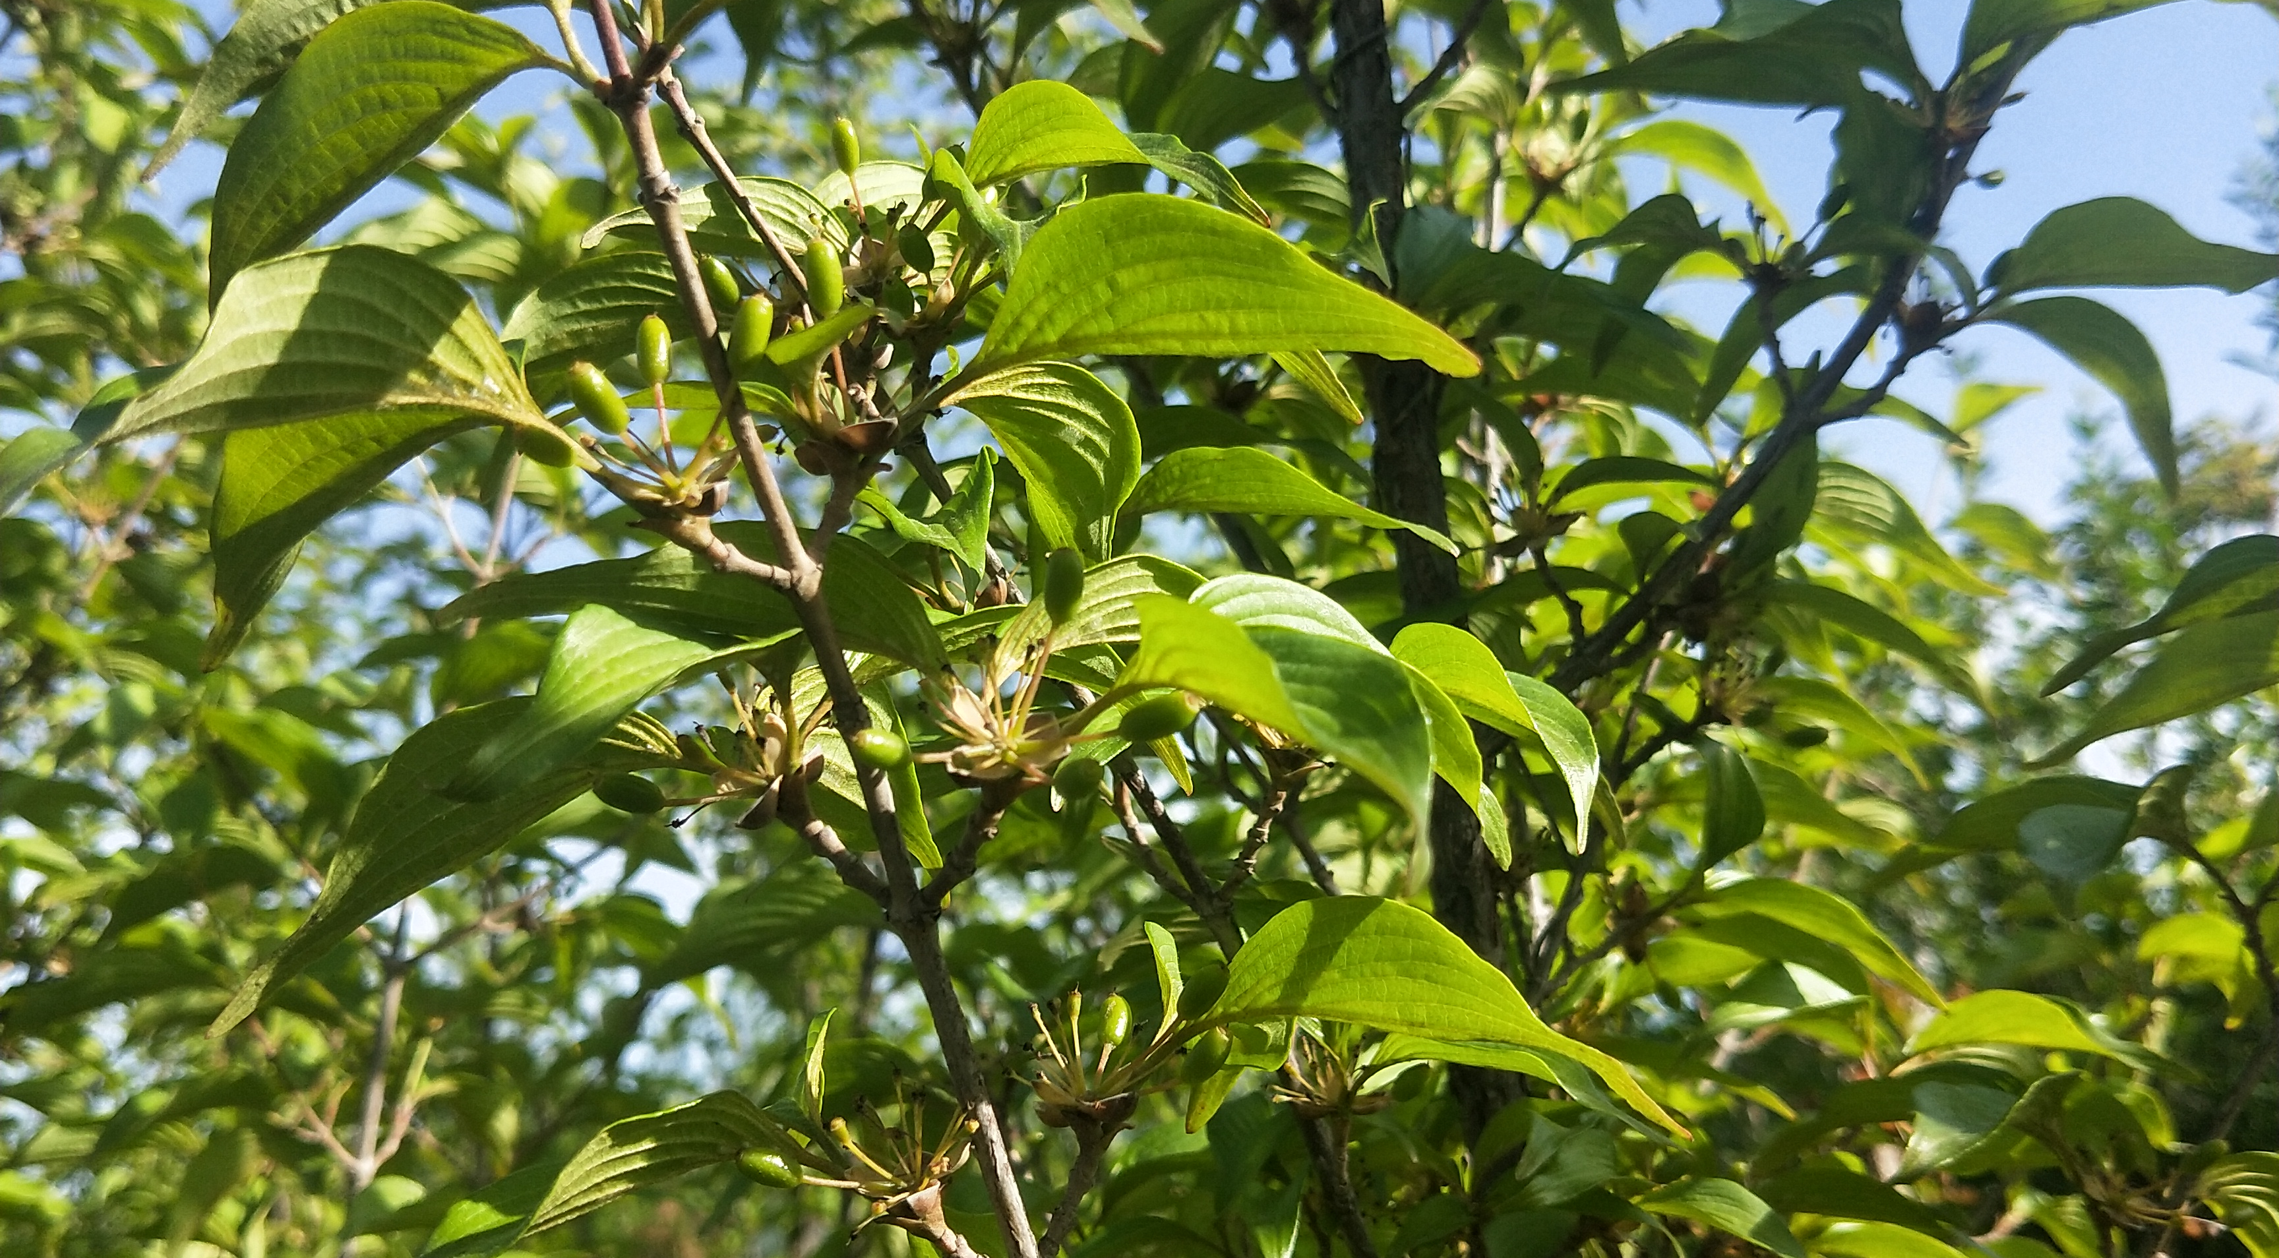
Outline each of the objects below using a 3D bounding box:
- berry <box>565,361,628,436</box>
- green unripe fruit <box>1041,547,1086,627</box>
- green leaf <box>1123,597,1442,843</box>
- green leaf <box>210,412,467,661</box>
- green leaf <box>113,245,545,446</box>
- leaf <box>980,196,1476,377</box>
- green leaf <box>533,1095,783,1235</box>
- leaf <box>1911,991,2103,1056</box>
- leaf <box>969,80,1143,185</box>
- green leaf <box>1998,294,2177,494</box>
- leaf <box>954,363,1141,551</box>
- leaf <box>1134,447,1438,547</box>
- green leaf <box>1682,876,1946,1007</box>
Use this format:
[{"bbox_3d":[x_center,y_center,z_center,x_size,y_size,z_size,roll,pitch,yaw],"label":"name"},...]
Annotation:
[{"bbox_3d":[-0.096,-0.041,0.390,0.007,0.015,0.007,-37,7,0],"label":"berry"},{"bbox_3d":[-0.014,-0.008,0.400,0.007,0.014,0.007,7,-6,0],"label":"green unripe fruit"},{"bbox_3d":[0.025,0.016,0.400,0.068,0.024,0.040,30,27,26],"label":"green leaf"},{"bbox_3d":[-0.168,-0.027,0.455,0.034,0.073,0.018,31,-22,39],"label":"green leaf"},{"bbox_3d":[-0.158,-0.056,0.430,0.081,0.037,0.027,-1,6,-8],"label":"green leaf"},{"bbox_3d":[0.016,-0.059,0.375,0.083,0.024,0.031,9,25,6],"label":"leaf"},{"bbox_3d":[-0.099,0.110,0.450,0.068,0.018,0.034,-19,-29,17],"label":"green leaf"},{"bbox_3d":[0.251,0.115,0.630,0.063,0.016,0.028,12,11,-6],"label":"leaf"},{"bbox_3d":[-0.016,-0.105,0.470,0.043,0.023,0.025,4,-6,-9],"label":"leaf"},{"bbox_3d":[0.297,-0.074,0.690,0.074,0.028,0.028,37,-12,-12],"label":"green leaf"},{"bbox_3d":[-0.018,-0.035,0.445,0.046,0.025,0.032,48,-19,-21],"label":"leaf"},{"bbox_3d":[0.031,-0.028,0.470,0.067,0.014,0.034,10,6,9],"label":"leaf"},{"bbox_3d":[0.193,0.089,0.630,0.076,0.020,0.034,21,21,8],"label":"green leaf"}]

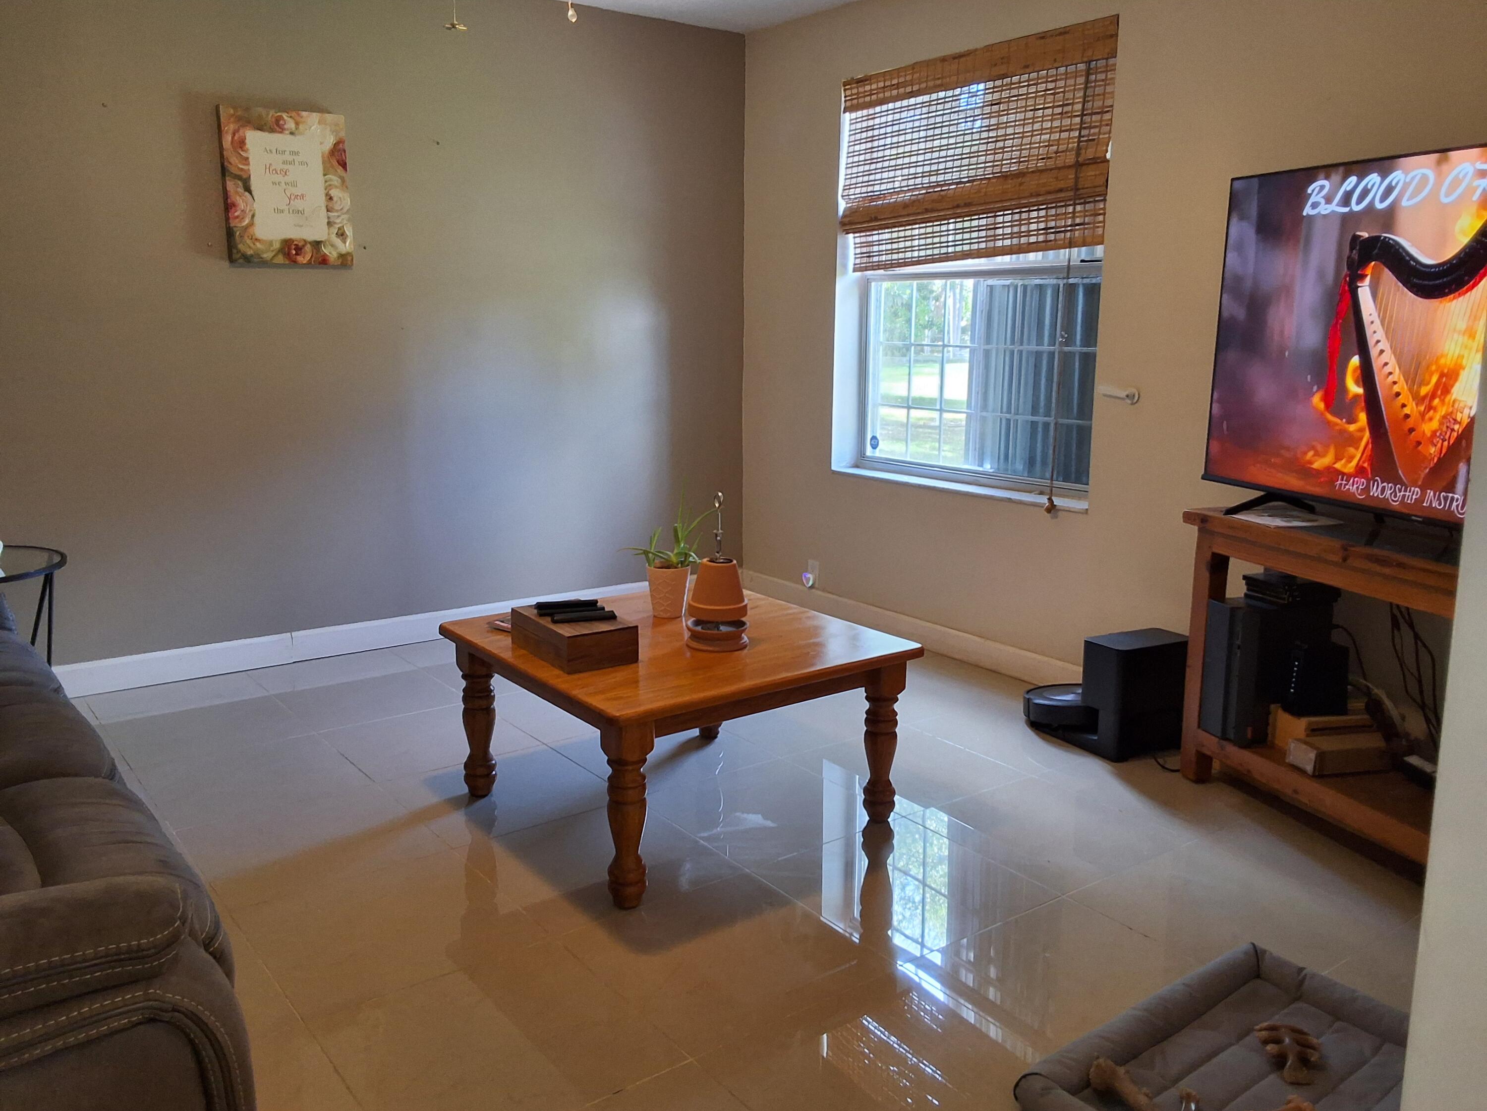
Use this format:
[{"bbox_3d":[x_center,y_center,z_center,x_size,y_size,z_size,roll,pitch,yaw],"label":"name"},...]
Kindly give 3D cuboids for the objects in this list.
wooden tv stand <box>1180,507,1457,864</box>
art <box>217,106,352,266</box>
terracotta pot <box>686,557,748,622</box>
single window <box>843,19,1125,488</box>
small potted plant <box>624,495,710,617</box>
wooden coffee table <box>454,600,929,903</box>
[{"bbox_3d":[1.588,0.338,2.914,0.380,0.732,1.150,-4,12,-21],"label":"wooden tv stand"},{"bbox_3d":[-1.556,-1.253,4.112,0.412,0.508,0.035,-8,14,-36],"label":"art"},{"bbox_3d":[-0.064,0.079,2.949,0.152,0.136,0.152,0,11,0],"label":"terracotta pot"},{"bbox_3d":[0.807,-1.005,4.365,0.140,1.534,1.286,-8,14,-36],"label":"single window"},{"bbox_3d":[-0.200,-0.002,3.221,0.235,0.335,0.205,0,12,-4],"label":"small potted plant"},{"bbox_3d":[-0.179,0.426,3.108,0.912,0.462,0.912,-8,14,-36],"label":"wooden coffee table"}]

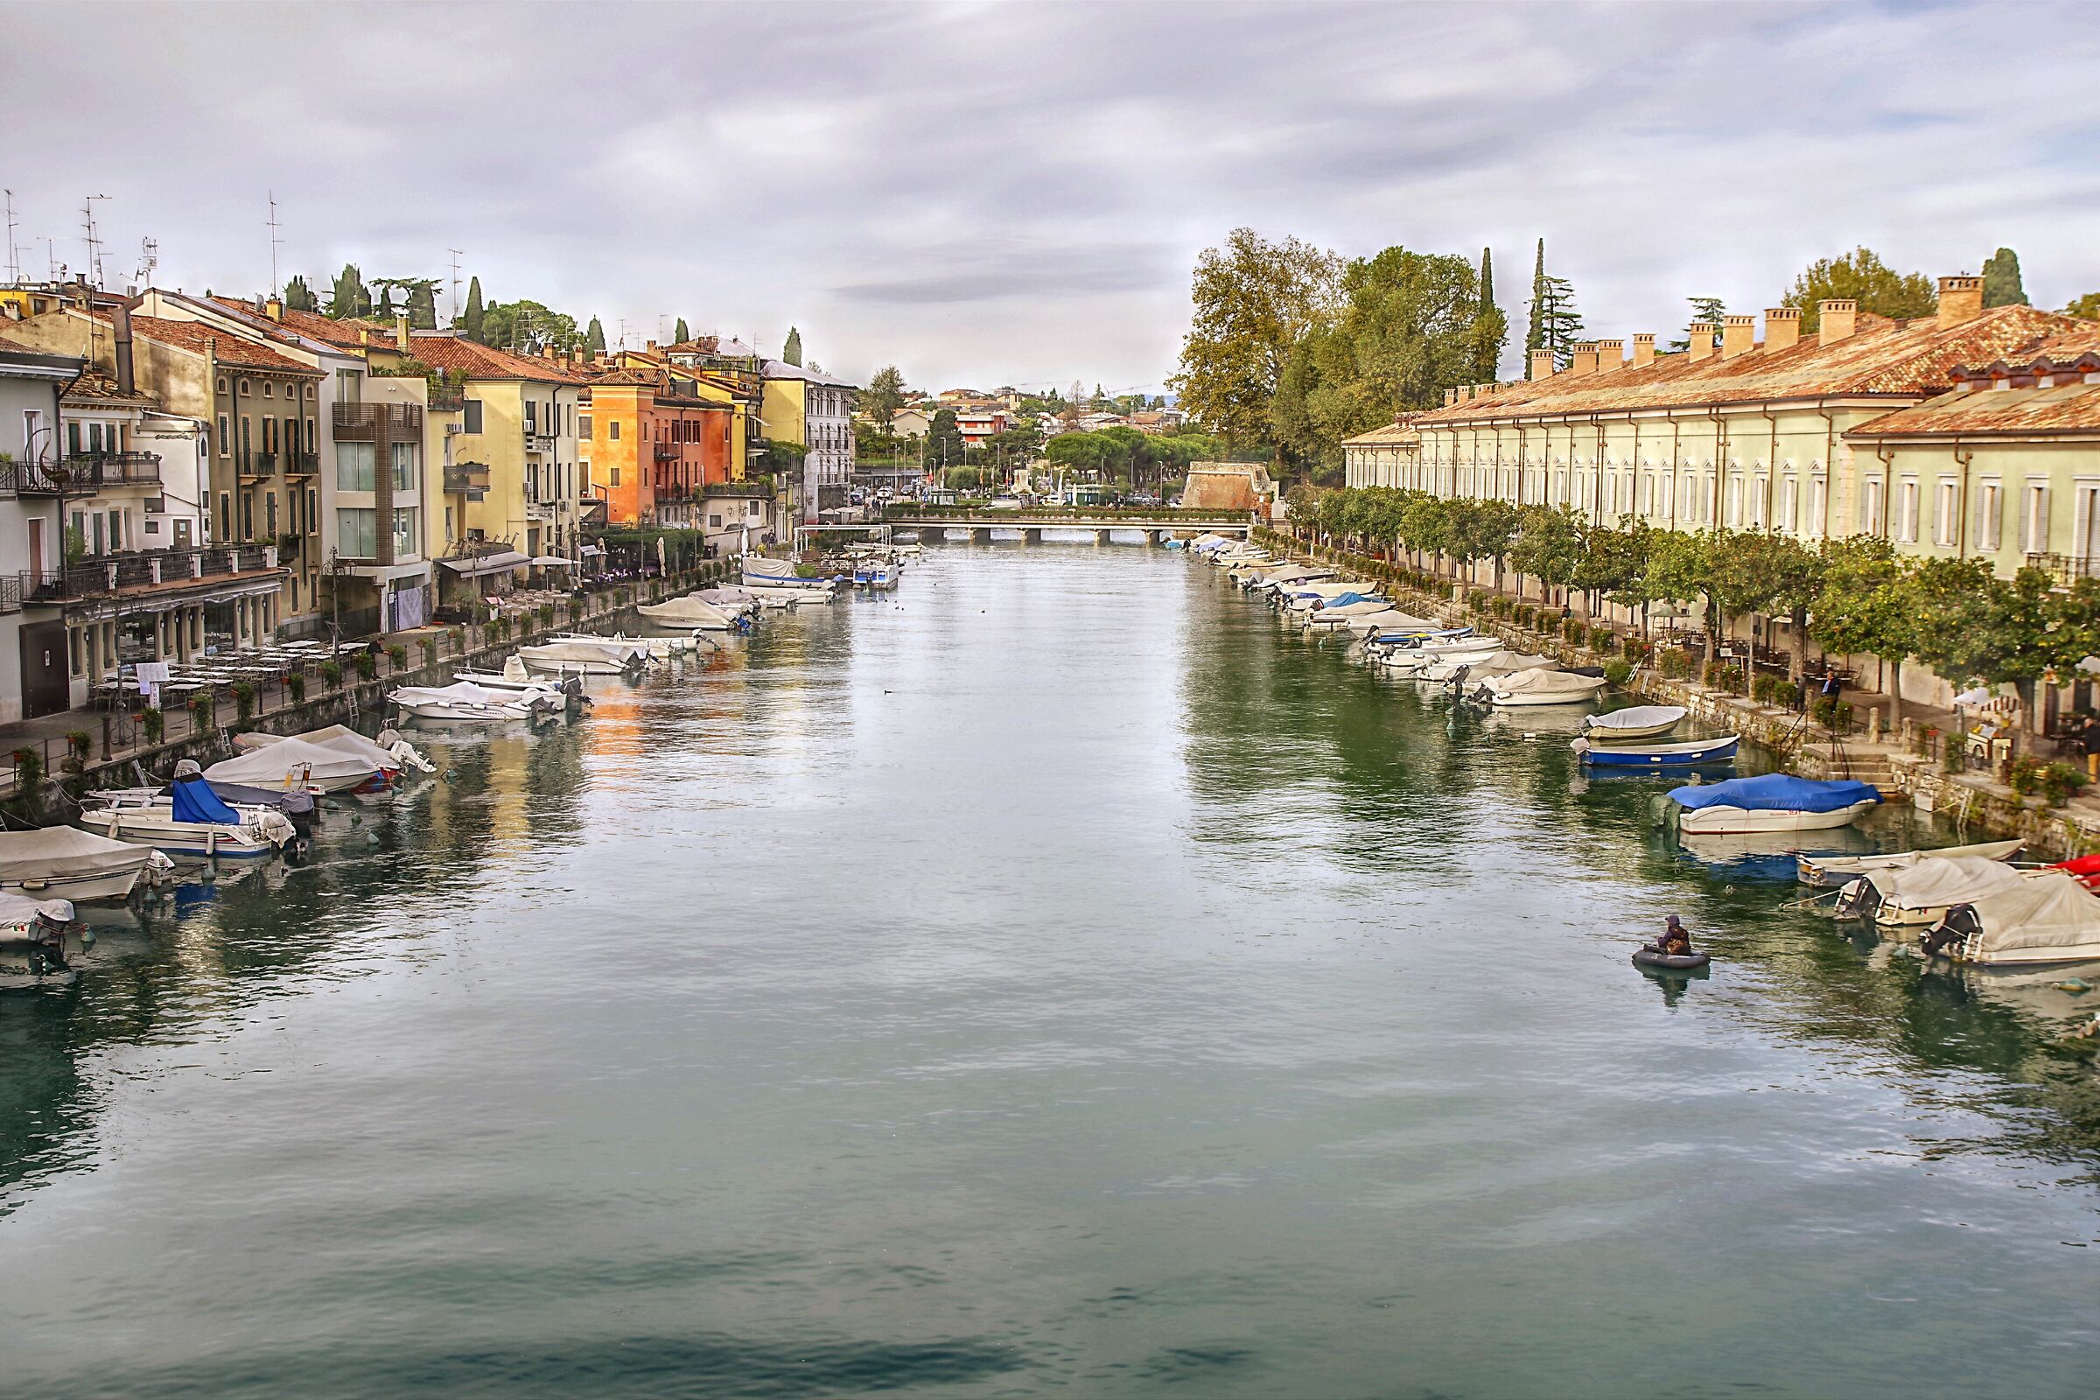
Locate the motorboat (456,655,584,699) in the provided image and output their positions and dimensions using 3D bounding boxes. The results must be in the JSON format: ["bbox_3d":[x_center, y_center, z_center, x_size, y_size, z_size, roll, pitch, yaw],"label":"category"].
[{"bbox_3d":[-19.788,-0.690,91.635,5.526,1.750,2.100,2,6,18],"label":"motorboat"}]

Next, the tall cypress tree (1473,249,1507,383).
[{"bbox_3d":[41.669,-29.107,233.427,3.000,28.043,3.000,1,6,0],"label":"tall cypress tree"}]

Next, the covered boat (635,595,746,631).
[{"bbox_3d":[-19.009,-4.459,129.609,5.500,1.550,2.100,2,6,11],"label":"covered boat"}]

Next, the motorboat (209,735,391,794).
[{"bbox_3d":[-20.861,1.884,67.938,4.850,1.450,2.000,0,6,-2],"label":"motorboat"}]

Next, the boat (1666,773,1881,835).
[{"bbox_3d":[19.029,2.679,64.400,5.624,1.350,2.100,0,6,-4],"label":"boat"}]

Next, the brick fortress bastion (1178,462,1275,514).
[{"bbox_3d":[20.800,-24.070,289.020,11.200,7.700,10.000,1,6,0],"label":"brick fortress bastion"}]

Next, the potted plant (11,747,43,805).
[{"bbox_3d":[-25.728,1.920,61.614,0.800,1.400,0.750,1,6,0],"label":"potted plant"}]

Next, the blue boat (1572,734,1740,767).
[{"bbox_3d":[19.212,1.488,77.628,5.211,1.000,1.700,0,6,-5],"label":"blue boat"}]

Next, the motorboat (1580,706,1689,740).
[{"bbox_3d":[20.015,0.840,83.949,3.650,1.000,1.650,-1,6,-16],"label":"motorboat"}]

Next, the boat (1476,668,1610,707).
[{"bbox_3d":[19.002,-0.474,94.738,4.900,1.400,2.000,-1,6,-14],"label":"boat"}]

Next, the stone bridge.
[{"bbox_3d":[1.913,-18.140,253.606,39.492,3.500,10.000,1,6,0],"label":"stone bridge"}]

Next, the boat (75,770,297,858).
[{"bbox_3d":[-20.757,2.671,58.839,5.495,1.800,2.100,2,6,11],"label":"boat"}]

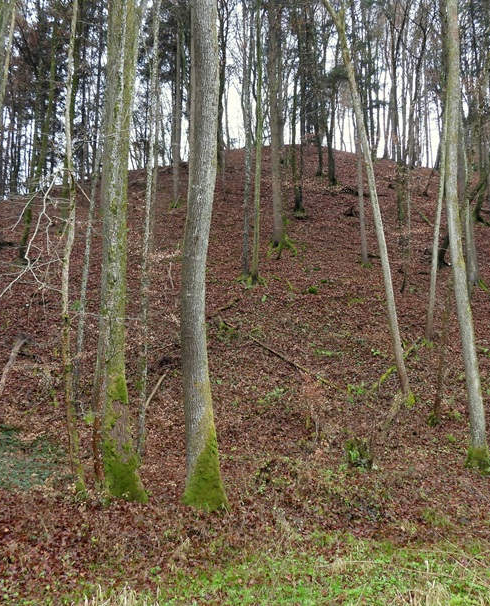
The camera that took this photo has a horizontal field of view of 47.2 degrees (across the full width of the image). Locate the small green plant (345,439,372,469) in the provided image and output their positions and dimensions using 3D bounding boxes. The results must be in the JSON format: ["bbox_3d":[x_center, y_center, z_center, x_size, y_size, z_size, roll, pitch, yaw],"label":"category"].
[{"bbox_3d":[1.810,2.412,9.053,0.410,0.420,0.360,0,-7,0],"label":"small green plant"}]

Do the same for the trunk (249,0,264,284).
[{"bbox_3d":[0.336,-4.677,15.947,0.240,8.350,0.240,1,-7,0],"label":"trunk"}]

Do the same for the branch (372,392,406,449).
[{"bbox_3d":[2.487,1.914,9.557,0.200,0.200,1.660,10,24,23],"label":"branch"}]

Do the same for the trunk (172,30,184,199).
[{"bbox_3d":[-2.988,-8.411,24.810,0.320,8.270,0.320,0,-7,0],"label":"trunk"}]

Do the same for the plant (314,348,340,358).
[{"bbox_3d":[1.696,1.044,11.744,0.520,0.160,0.320,0,-7,0],"label":"plant"}]

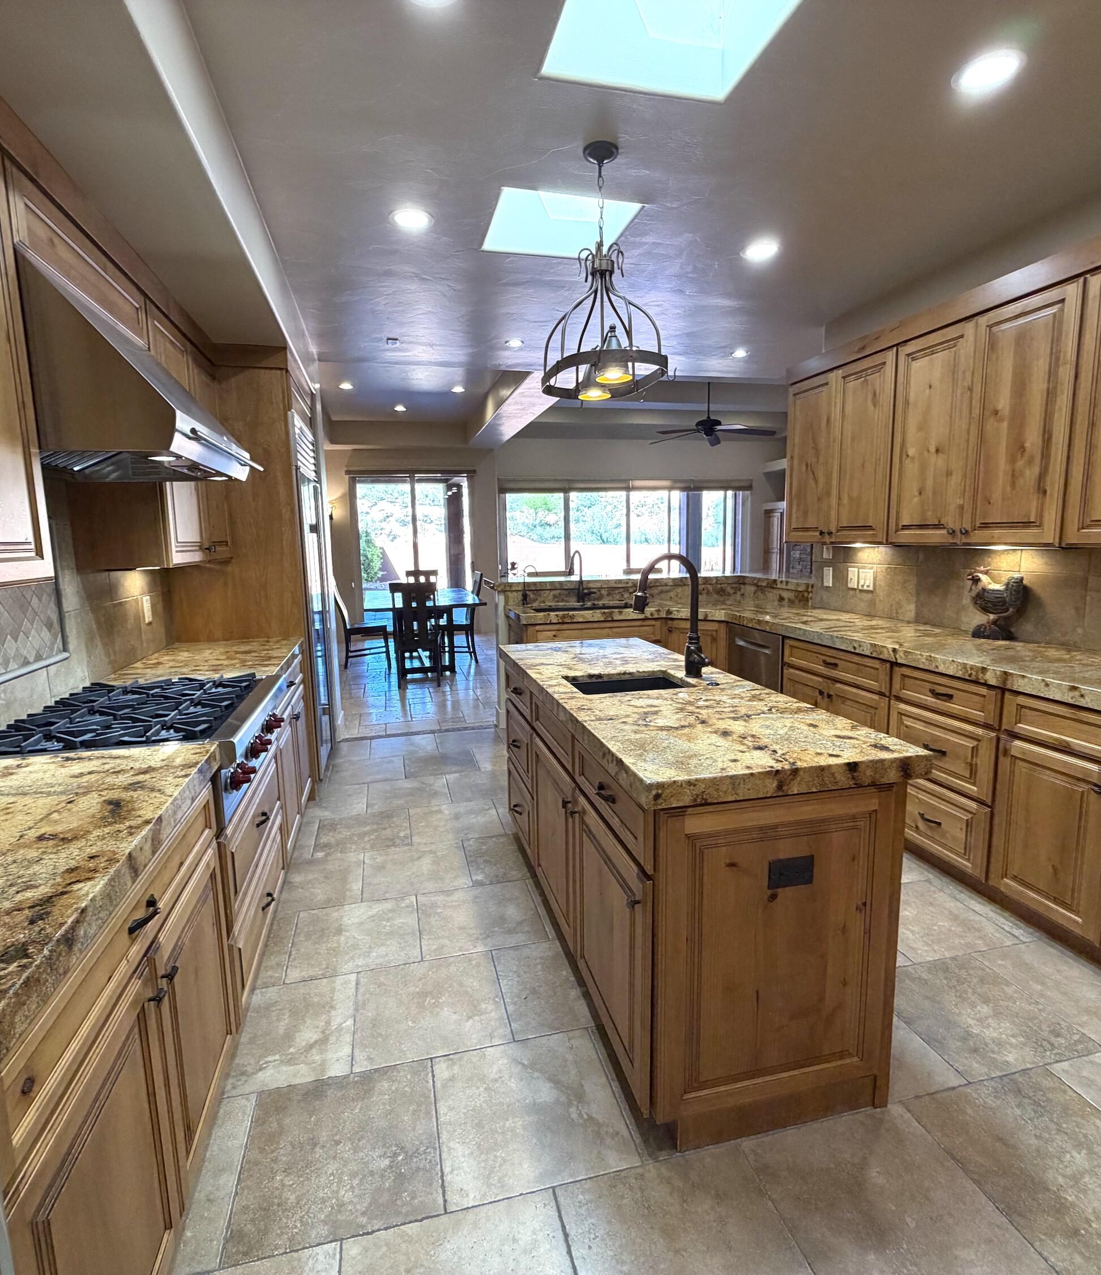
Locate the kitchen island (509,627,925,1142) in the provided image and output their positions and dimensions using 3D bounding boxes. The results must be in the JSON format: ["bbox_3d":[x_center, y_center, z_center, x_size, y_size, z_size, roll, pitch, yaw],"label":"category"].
[{"bbox_3d":[0.323,0.612,2.465,0.688,0.929,1.908,-3,8,-13],"label":"kitchen island"}]

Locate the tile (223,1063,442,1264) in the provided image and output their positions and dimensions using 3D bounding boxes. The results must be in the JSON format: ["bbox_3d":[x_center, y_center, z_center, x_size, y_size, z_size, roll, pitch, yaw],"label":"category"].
[{"bbox_3d":[-0.496,1.222,1.642,0.450,0.012,0.450,-3,8,-13],"label":"tile"}]

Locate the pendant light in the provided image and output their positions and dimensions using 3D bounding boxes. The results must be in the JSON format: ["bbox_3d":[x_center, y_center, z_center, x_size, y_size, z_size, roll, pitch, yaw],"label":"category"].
[{"bbox_3d":[0.180,-1.254,2.365,0.442,0.766,0.442,-1,8,0],"label":"pendant light"}]

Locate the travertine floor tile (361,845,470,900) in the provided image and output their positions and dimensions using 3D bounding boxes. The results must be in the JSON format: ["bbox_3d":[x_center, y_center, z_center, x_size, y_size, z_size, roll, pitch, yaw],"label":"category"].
[{"bbox_3d":[-0.590,1.023,3.023,0.450,0.012,0.450,-3,8,-13],"label":"travertine floor tile"}]

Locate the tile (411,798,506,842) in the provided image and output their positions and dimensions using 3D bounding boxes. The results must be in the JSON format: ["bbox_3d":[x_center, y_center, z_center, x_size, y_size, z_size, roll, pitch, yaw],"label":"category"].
[{"bbox_3d":[-0.486,0.948,3.526,0.450,0.012,0.450,-3,8,-13],"label":"tile"}]

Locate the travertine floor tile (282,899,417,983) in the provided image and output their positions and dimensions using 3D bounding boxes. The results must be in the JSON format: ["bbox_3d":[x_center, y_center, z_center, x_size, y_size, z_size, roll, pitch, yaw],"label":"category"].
[{"bbox_3d":[-0.712,1.103,2.534,0.449,0.013,0.452,-3,9,-13],"label":"travertine floor tile"}]

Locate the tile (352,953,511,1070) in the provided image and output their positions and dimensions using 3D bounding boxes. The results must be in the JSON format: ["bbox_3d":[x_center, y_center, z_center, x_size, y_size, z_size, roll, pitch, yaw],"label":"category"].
[{"bbox_3d":[-0.375,1.155,2.148,0.449,0.013,0.448,-3,9,-13],"label":"tile"}]

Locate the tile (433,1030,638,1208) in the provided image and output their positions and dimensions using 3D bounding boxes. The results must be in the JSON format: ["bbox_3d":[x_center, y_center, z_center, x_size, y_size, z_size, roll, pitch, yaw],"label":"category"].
[{"bbox_3d":[-0.057,1.207,1.760,0.451,0.013,0.451,-3,9,-13],"label":"tile"}]

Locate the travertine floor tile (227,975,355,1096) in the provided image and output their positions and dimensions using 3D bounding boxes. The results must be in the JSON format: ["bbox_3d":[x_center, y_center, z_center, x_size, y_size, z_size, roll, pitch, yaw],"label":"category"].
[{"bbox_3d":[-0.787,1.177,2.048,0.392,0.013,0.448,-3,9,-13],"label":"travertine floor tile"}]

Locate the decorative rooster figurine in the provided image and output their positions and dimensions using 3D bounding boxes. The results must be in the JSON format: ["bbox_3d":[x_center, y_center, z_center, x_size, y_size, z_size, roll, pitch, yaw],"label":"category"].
[{"bbox_3d":[2.021,-0.157,3.124,0.120,0.329,0.205,-8,11,-41],"label":"decorative rooster figurine"}]

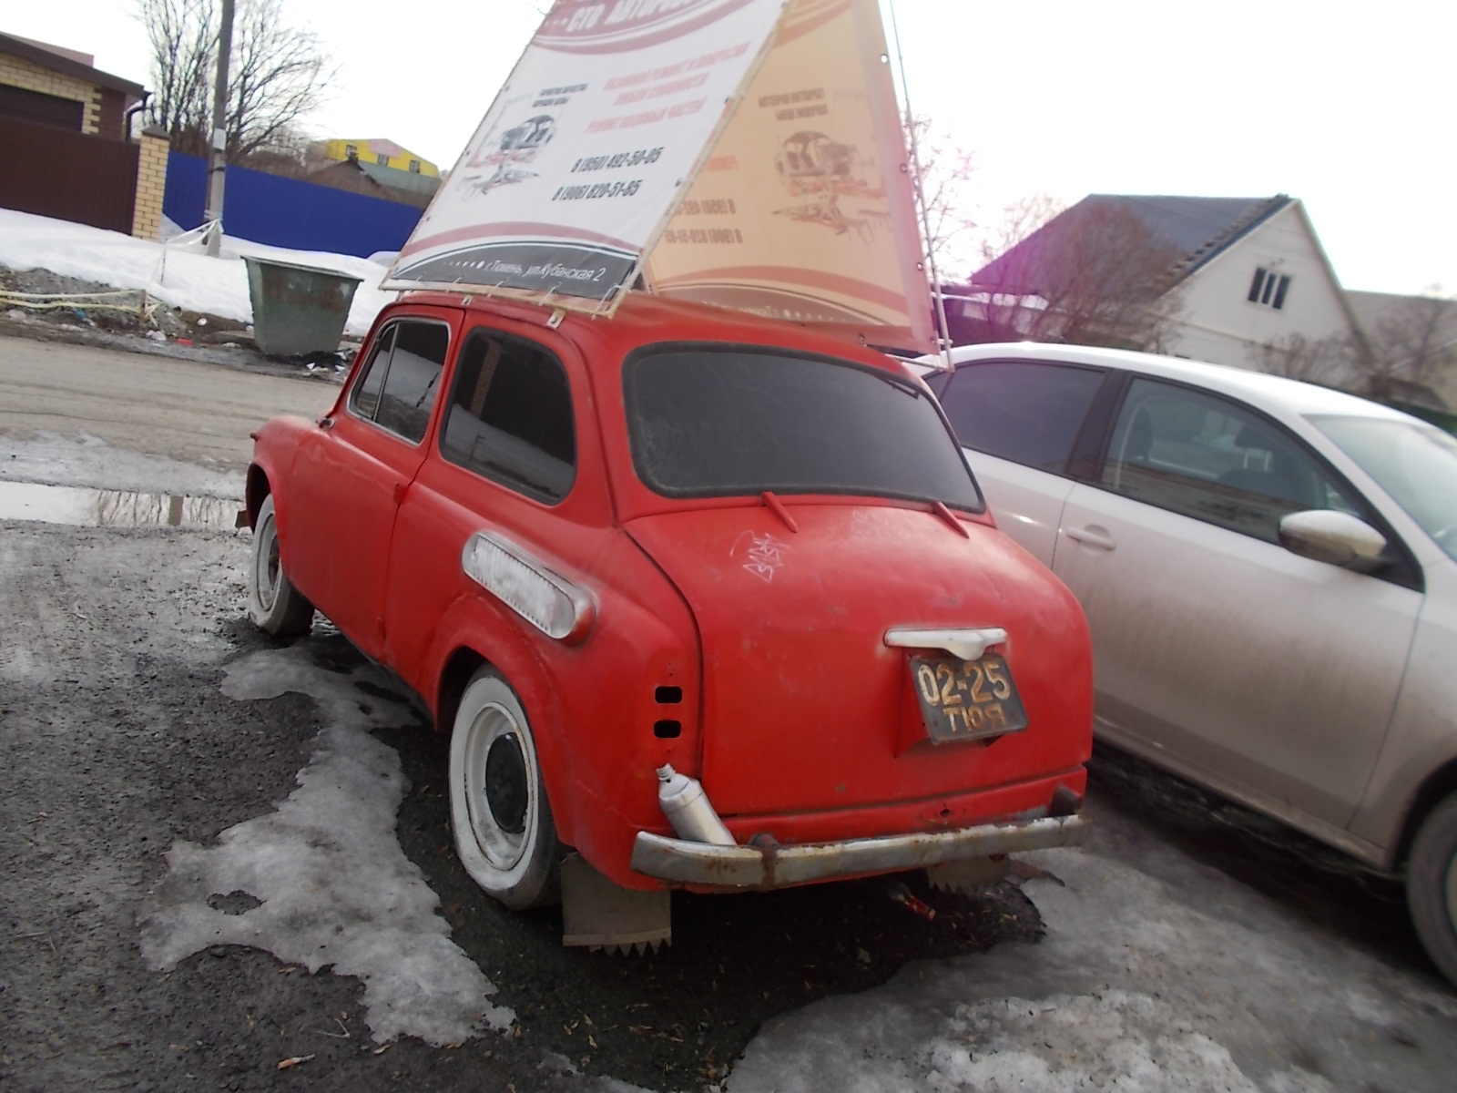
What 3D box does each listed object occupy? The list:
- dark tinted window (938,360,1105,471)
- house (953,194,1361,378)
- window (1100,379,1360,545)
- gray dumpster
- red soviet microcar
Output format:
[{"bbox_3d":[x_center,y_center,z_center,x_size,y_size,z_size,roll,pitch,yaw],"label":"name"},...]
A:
[{"bbox_3d":[1.012,-0.505,3.917,0.050,0.372,0.673,29,-4,-40],"label":"dark tinted window"},{"bbox_3d":[12.818,-6.809,32.849,8.700,6.979,7.400,4,13,-29],"label":"house"},{"bbox_3d":[1.505,-0.252,3.250,0.050,0.418,0.918,29,-4,-40],"label":"window"},{"bbox_3d":[-5.100,-2.820,13.050,1.170,1.050,1.000,1,14,-36],"label":"gray dumpster"},{"bbox_3d":[-0.477,-0.093,3.477,1.400,1.430,3.320,2,12,-37],"label":"red soviet microcar"}]

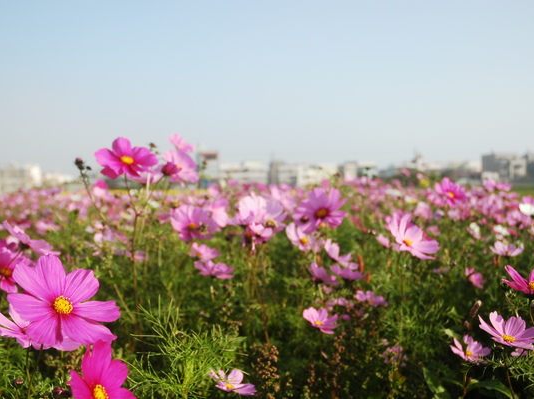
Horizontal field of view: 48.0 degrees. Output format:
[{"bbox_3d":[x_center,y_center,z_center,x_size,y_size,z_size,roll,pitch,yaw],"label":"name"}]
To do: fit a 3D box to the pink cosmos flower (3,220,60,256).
[{"bbox_3d":[-0.282,0.052,0.711,0.075,0.024,0.075,32,-7,-15],"label":"pink cosmos flower"}]

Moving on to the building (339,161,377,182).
[{"bbox_3d":[32.967,-9.728,216.000,13.310,8.410,12.000,0,2,3],"label":"building"}]

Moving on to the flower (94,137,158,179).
[{"bbox_3d":[-0.166,-0.043,0.711,0.073,0.073,0.024,0,-43,-10],"label":"flower"}]

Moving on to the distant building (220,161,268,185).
[{"bbox_3d":[-8.075,-9.278,206.000,16.010,8.010,12.000,0,2,-1],"label":"distant building"}]

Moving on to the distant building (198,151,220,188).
[{"bbox_3d":[-16.979,-9.254,174.000,6.240,9.710,8.000,0,2,-2],"label":"distant building"}]

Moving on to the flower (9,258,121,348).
[{"bbox_3d":[-0.149,0.076,0.444,0.076,0.076,0.022,0,-27,-13],"label":"flower"}]

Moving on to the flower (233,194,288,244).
[{"bbox_3d":[-0.009,0.028,0.817,0.072,0.072,0.025,0,-37,-15],"label":"flower"}]

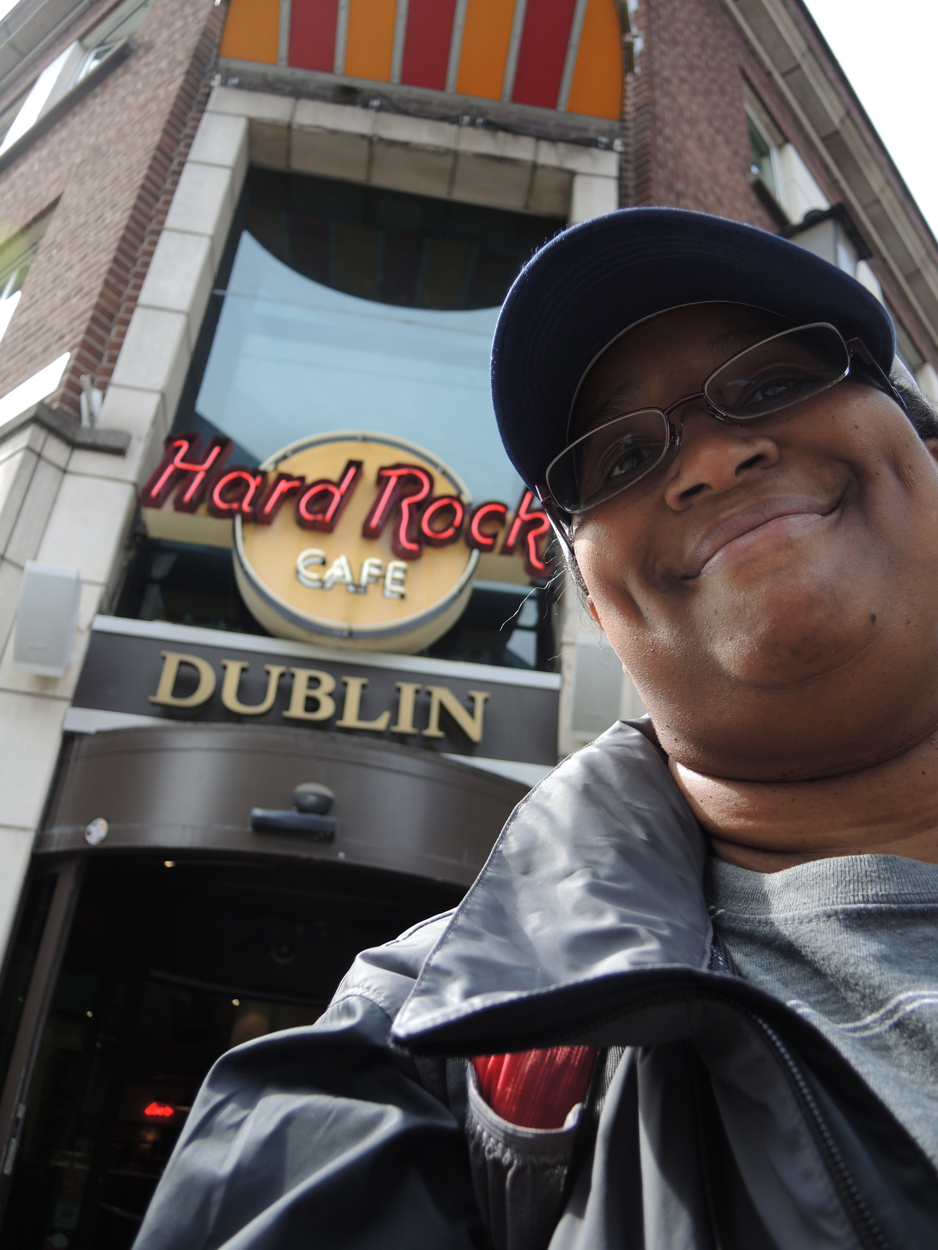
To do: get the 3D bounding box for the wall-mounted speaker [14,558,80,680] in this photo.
[{"bbox_3d":[-1.426,-0.021,3.480,0.175,0.367,0.160,7,0,-1],"label":"wall-mounted speaker"}]

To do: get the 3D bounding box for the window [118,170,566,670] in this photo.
[{"bbox_3d":[-0.428,-1.090,4.788,1.729,2.931,0.100,7,-30,-4],"label":"window"}]

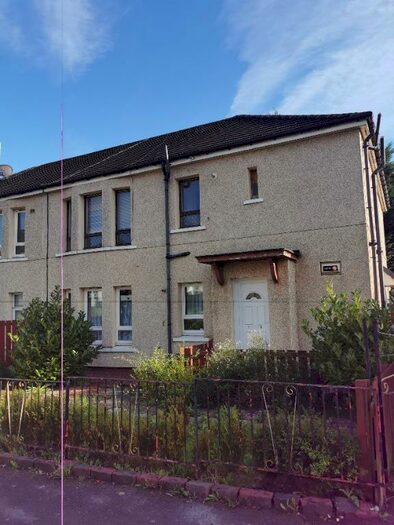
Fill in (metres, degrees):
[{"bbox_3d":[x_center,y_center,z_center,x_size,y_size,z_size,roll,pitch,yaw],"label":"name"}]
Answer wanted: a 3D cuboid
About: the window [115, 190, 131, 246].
[{"bbox_3d":[-2.062,-1.270,11.694,0.586,1.618,0.090,-5,-7,26],"label":"window"}]

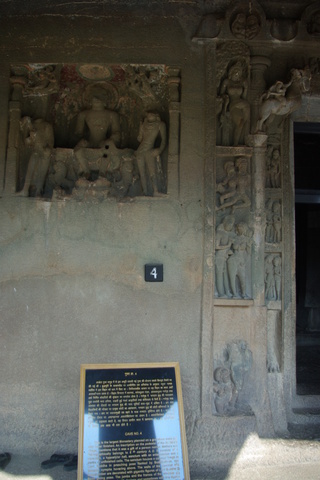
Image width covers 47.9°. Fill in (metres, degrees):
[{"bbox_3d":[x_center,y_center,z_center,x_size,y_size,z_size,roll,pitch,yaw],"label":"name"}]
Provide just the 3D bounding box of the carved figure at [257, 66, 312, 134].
[{"bbox_3d":[1.206,-1.374,3.546,0.486,0.597,0.240,0,-5,8],"label":"carved figure"}]

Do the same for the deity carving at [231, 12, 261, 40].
[{"bbox_3d":[0.844,-2.111,3.562,0.284,0.244,0.100,1,-5,-2],"label":"deity carving"}]

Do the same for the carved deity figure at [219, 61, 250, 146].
[{"bbox_3d":[0.737,-1.351,3.579,0.300,0.830,0.150,1,-5,-2],"label":"carved deity figure"}]

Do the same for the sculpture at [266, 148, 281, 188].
[{"bbox_3d":[1.128,-0.710,3.581,0.124,0.389,0.080,1,-5,-2],"label":"sculpture"}]

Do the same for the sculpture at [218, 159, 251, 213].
[{"bbox_3d":[0.714,-0.538,3.515,0.317,0.532,0.130,1,-5,-2],"label":"sculpture"}]

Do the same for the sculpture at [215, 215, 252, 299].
[{"bbox_3d":[0.702,0.158,3.460,0.348,0.796,0.140,1,-5,-2],"label":"sculpture"}]

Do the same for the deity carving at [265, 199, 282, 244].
[{"bbox_3d":[1.114,-0.180,3.539,0.160,0.447,0.090,1,-5,-2],"label":"deity carving"}]

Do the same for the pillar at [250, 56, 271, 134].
[{"bbox_3d":[1.000,-1.436,3.594,0.171,0.749,0.170,1,-5,-2],"label":"pillar"}]

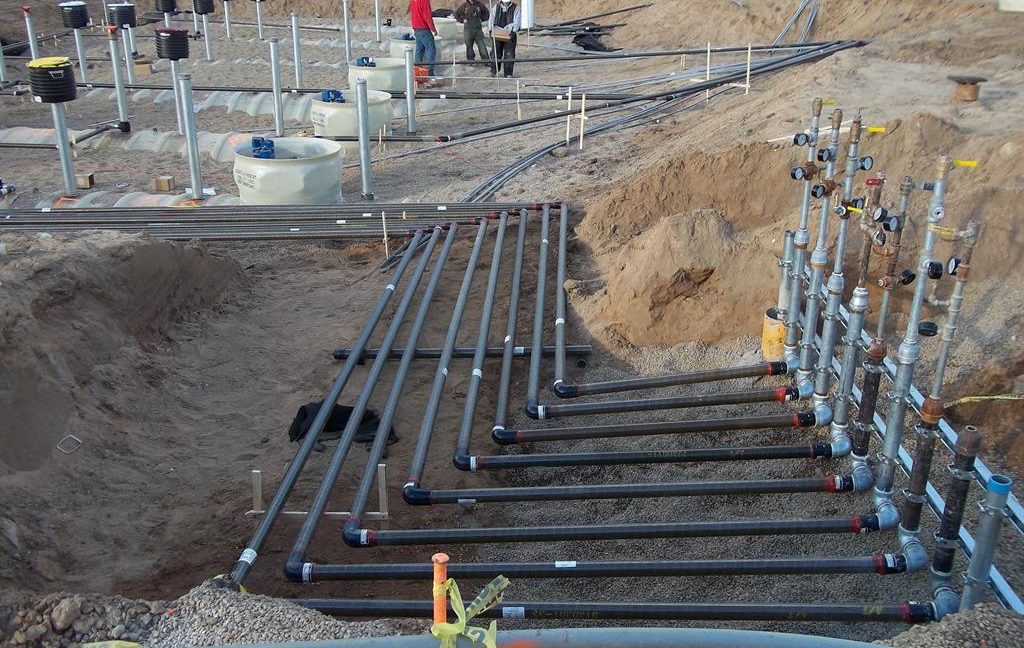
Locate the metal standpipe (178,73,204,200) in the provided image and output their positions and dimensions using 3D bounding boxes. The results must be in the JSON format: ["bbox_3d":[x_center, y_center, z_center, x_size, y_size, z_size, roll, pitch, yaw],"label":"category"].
[{"bbox_3d":[-3.560,-2.068,10.525,0.125,1.375,0.125,0,22,0],"label":"metal standpipe"}]

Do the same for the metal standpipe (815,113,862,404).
[{"bbox_3d":[1.640,-0.301,4.728,0.130,1.484,0.130,0,22,0],"label":"metal standpipe"}]

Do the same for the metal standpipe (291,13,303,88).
[{"bbox_3d":[-4.066,-5.165,17.997,0.130,1.444,0.130,0,23,0],"label":"metal standpipe"}]

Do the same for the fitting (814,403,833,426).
[{"bbox_3d":[1.554,0.451,4.716,0.090,0.093,0.083,1,22,2],"label":"fitting"}]

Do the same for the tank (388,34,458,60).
[{"bbox_3d":[-2.291,-6.591,22.820,1.240,0.630,1.240,0,23,0],"label":"tank"}]

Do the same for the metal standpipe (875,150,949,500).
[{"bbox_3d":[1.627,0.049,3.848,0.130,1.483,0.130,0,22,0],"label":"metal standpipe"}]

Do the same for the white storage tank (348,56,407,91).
[{"bbox_3d":[-2.523,-4.727,18.342,1.240,0.630,1.240,0,23,0],"label":"white storage tank"}]

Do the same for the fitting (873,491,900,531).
[{"bbox_3d":[1.522,0.754,3.846,0.105,0.120,0.100,1,22,2],"label":"fitting"}]

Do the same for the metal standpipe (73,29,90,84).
[{"bbox_3d":[-8.284,-5.143,18.216,0.115,1.005,0.115,1,22,2],"label":"metal standpipe"}]

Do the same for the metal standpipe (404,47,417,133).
[{"bbox_3d":[-1.540,-3.563,14.455,0.120,1.272,0.120,0,22,0],"label":"metal standpipe"}]

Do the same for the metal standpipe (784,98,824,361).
[{"bbox_3d":[1.652,-0.525,5.330,0.130,1.454,0.130,0,22,0],"label":"metal standpipe"}]

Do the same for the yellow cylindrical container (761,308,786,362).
[{"bbox_3d":[1.672,0.067,5.832,0.220,0.270,0.220,0,22,0],"label":"yellow cylindrical container"}]

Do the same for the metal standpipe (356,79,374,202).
[{"bbox_3d":[-1.643,-2.053,10.582,0.125,1.328,0.125,0,22,0],"label":"metal standpipe"}]

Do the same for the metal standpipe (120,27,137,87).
[{"bbox_3d":[-7.763,-5.416,19.189,0.115,1.137,0.115,0,22,0],"label":"metal standpipe"}]

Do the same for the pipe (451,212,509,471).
[{"bbox_3d":[-0.150,-0.174,6.681,0.070,0.066,4.614,1,21,2],"label":"pipe"}]

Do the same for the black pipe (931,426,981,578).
[{"bbox_3d":[1.510,0.615,3.221,0.070,0.562,0.070,1,22,2],"label":"black pipe"}]

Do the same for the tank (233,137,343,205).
[{"bbox_3d":[-2.358,-1.590,10.031,1.130,0.530,1.130,0,22,0],"label":"tank"}]

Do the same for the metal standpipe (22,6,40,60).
[{"bbox_3d":[-9.548,-5.527,18.893,0.130,1.539,0.130,0,22,0],"label":"metal standpipe"}]

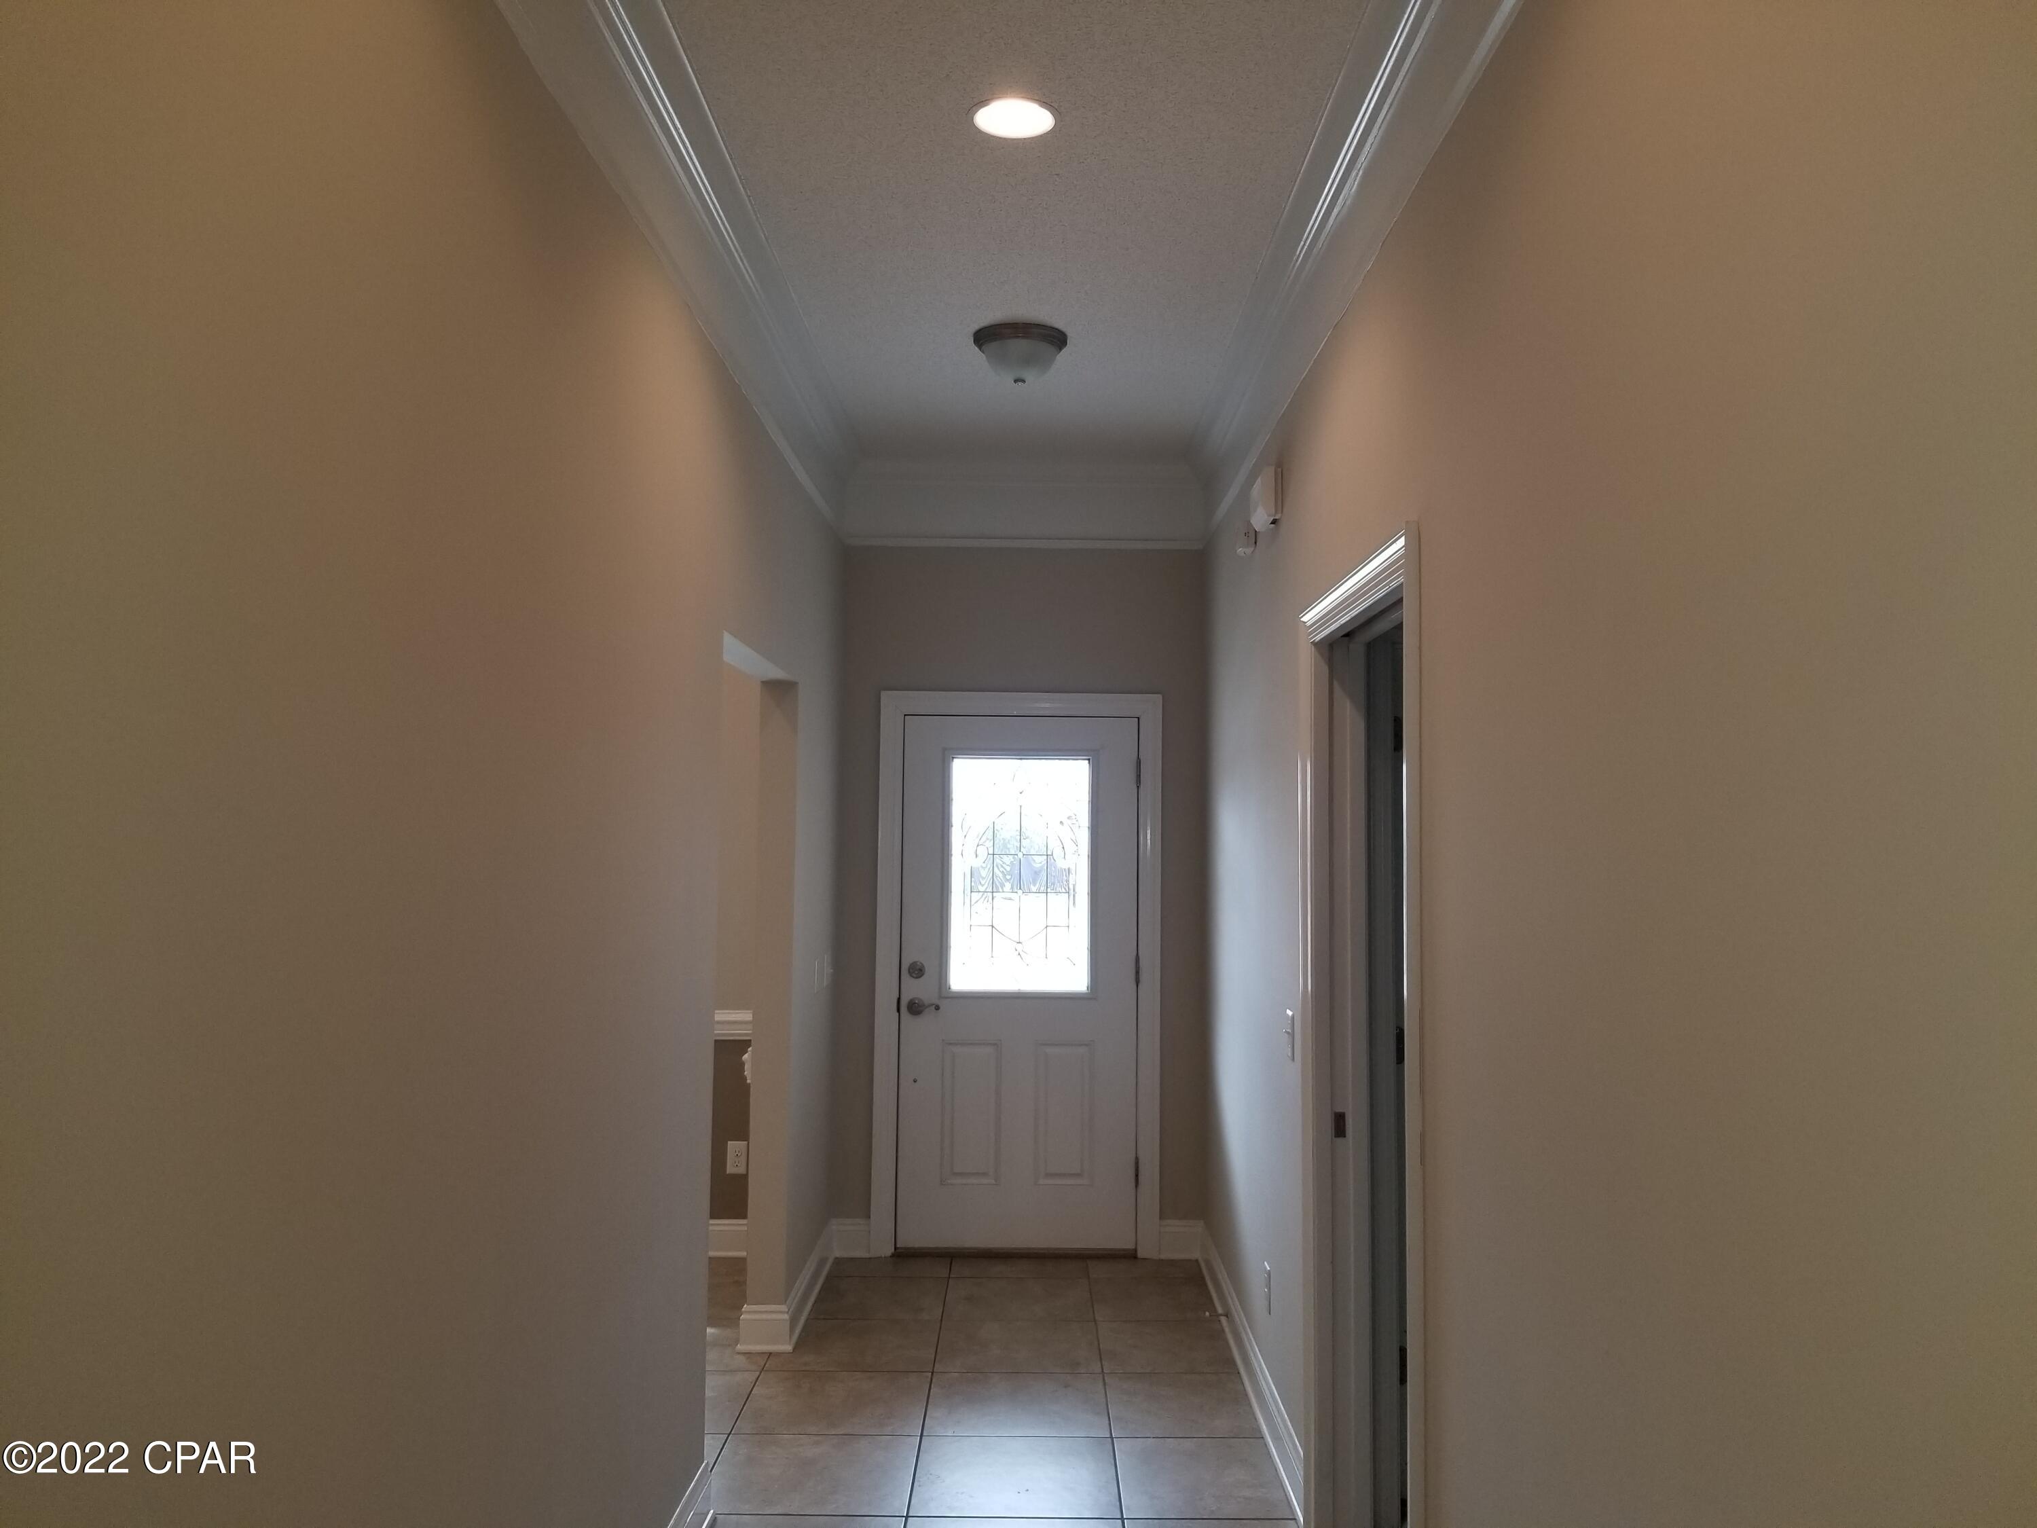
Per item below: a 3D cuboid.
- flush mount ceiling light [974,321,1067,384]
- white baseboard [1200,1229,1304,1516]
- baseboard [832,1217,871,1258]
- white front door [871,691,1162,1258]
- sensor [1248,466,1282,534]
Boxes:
[{"bbox_3d":[0.007,-1.175,4.499,0.272,0.152,0.272,1,-3,1],"label":"flush mount ceiling light"},{"bbox_3d":[0.679,1.761,4.705,0.022,0.140,2.258,1,-3,1],"label":"white baseboard"},{"bbox_3d":[-0.634,1.808,5.835,0.152,0.140,0.022,1,-3,1],"label":"baseboard"},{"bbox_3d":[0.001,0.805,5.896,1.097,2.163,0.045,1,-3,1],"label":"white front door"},{"bbox_3d":[0.679,-0.724,4.203,0.060,0.138,0.190,1,-3,1],"label":"sensor"}]

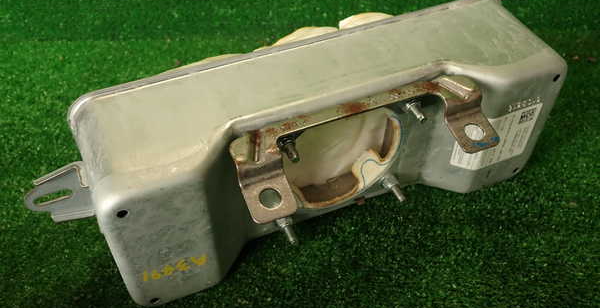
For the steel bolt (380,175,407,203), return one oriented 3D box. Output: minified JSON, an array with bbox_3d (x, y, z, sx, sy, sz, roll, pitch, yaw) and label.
[{"bbox_3d":[0.074,0.027,0.432,0.012,0.012,0.024,-17,52,-14],"label":"steel bolt"}]

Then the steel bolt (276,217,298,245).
[{"bbox_3d":[-0.009,0.059,0.420,0.012,0.012,0.024,-17,52,-14],"label":"steel bolt"}]

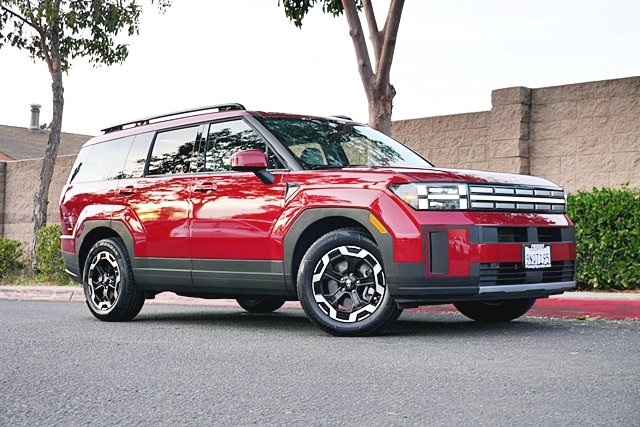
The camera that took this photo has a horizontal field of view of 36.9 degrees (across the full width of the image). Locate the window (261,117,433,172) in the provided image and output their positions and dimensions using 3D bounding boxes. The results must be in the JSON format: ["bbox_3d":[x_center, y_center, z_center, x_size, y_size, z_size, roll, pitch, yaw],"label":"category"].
[{"bbox_3d":[0.197,-0.547,7.750,1.450,0.150,0.780,1,35,-46],"label":"window"}]

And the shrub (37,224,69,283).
[{"bbox_3d":[-4.480,0.683,16.200,0.620,1.000,0.620,-2,-4,43],"label":"shrub"}]

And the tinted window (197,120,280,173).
[{"bbox_3d":[-0.575,-0.527,7.373,0.940,0.450,0.110,-3,-4,43],"label":"tinted window"}]

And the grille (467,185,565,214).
[{"bbox_3d":[1.381,-0.099,6.614,0.100,0.180,1.200,-3,-3,44],"label":"grille"}]

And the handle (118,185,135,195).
[{"bbox_3d":[-1.652,-0.203,8.220,0.240,0.060,0.060,-3,-4,43],"label":"handle"}]

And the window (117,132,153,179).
[{"bbox_3d":[-1.568,-0.499,8.325,0.350,0.420,0.060,-3,-23,44],"label":"window"}]

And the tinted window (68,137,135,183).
[{"bbox_3d":[-1.970,-0.464,8.721,0.880,0.420,0.070,-3,-23,44],"label":"tinted window"}]

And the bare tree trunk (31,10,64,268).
[{"bbox_3d":[-4.115,-1.117,14.500,0.500,3.950,0.360,-1,-2,-16],"label":"bare tree trunk"}]

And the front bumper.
[{"bbox_3d":[1.280,0.355,6.687,0.580,0.530,1.870,-3,-4,43],"label":"front bumper"}]

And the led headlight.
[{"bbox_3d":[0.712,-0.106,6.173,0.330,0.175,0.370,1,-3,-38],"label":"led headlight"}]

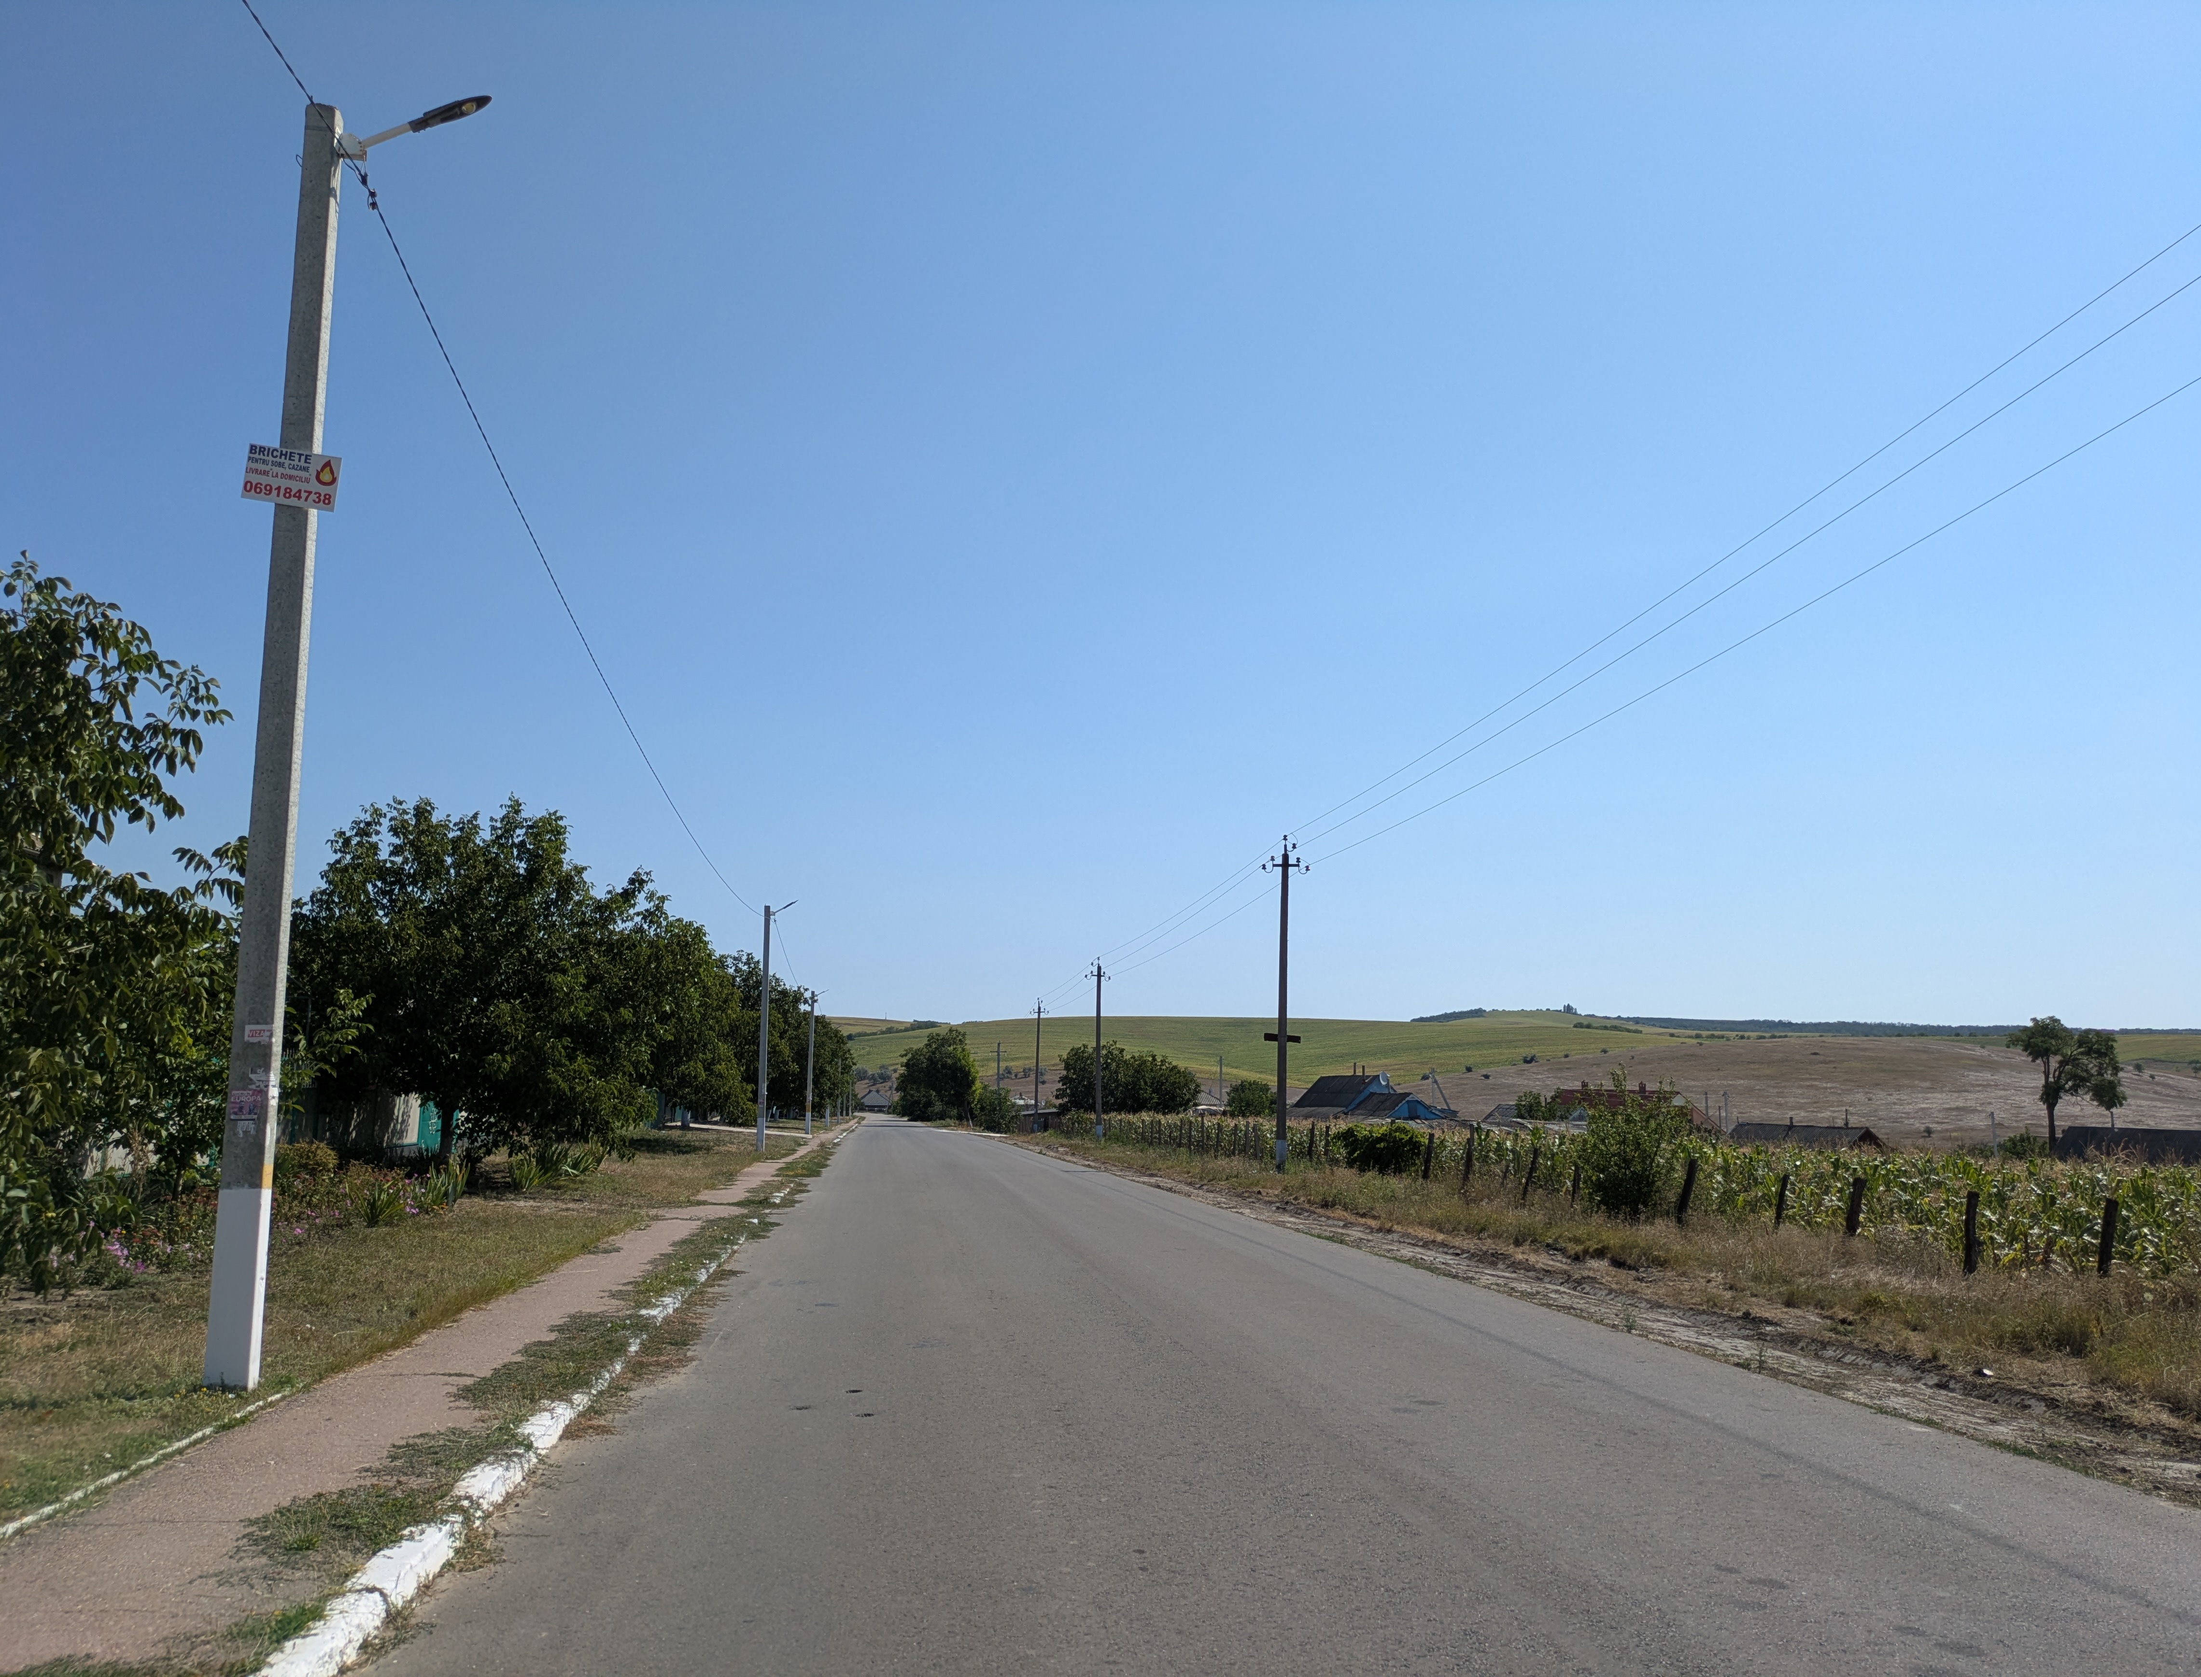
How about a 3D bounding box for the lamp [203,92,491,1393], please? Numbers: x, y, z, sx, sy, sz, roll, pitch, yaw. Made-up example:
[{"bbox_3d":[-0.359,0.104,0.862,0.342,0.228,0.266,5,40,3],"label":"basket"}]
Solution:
[{"bbox_3d":[-4.228,-0.788,9.409,1.150,7.670,0.250,2,-9,-8],"label":"lamp"}]

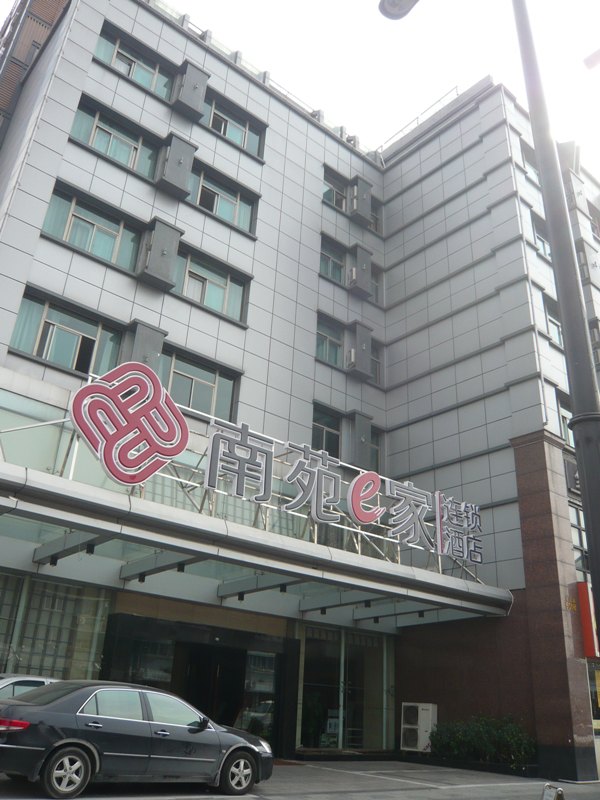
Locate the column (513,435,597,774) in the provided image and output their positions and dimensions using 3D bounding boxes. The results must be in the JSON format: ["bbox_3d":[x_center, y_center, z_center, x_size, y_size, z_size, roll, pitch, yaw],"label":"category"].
[{"bbox_3d":[6.630,5.061,17.180,1.043,8.722,1.106,22,-31,-33],"label":"column"}]

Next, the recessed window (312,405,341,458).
[{"bbox_3d":[0.885,1.238,22.215,1.469,1.643,0.253,22,-31,-33],"label":"recessed window"}]

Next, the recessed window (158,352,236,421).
[{"bbox_3d":[-3.195,-0.390,19.319,2.860,1.643,0.253,22,-31,-33],"label":"recessed window"}]

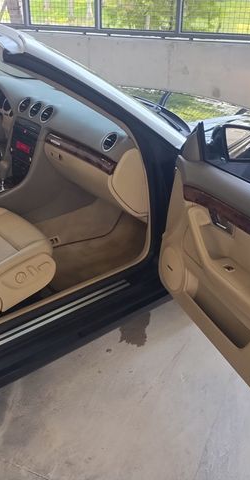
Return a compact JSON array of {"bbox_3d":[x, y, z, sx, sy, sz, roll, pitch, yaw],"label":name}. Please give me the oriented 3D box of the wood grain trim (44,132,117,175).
[{"bbox_3d":[-0.206,-0.382,2.014,0.520,0.060,0.030,31,8,42],"label":"wood grain trim"}]

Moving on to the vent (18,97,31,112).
[{"bbox_3d":[-0.486,-0.658,2.275,0.083,0.083,0.032,31,8,42],"label":"vent"}]

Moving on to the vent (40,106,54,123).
[{"bbox_3d":[-0.352,-0.576,2.136,0.083,0.083,0.032,31,8,42],"label":"vent"}]

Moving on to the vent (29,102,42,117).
[{"bbox_3d":[-0.419,-0.617,2.206,0.083,0.083,0.032,31,8,42],"label":"vent"}]

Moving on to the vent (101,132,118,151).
[{"bbox_3d":[-0.052,-0.375,1.790,0.083,0.083,0.032,31,8,42],"label":"vent"}]

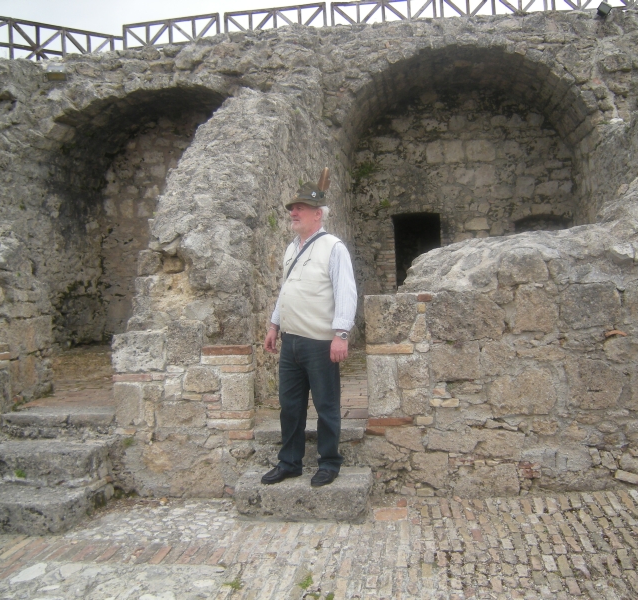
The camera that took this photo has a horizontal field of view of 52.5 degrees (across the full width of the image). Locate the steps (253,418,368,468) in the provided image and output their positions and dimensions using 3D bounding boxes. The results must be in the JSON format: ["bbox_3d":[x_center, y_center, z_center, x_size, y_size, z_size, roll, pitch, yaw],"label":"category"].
[{"bbox_3d":[-0.048,0.913,4.173,0.710,0.251,0.280,-2,4,0],"label":"steps"}]

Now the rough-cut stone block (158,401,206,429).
[{"bbox_3d":[-0.864,0.711,4.175,0.302,0.176,0.220,-2,4,0],"label":"rough-cut stone block"}]

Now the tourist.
[{"bbox_3d":[-0.055,0.164,3.769,0.400,1.810,0.560,-6,6,-40],"label":"tourist"}]

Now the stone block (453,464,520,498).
[{"bbox_3d":[1.030,1.094,4.061,0.386,0.195,0.260,-1,3,4],"label":"stone block"}]

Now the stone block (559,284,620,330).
[{"bbox_3d":[1.678,0.030,4.135,0.383,0.297,0.270,-2,4,0],"label":"stone block"}]

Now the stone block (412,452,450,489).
[{"bbox_3d":[0.689,1.039,4.060,0.226,0.211,0.200,-2,3,4],"label":"stone block"}]

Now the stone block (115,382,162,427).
[{"bbox_3d":[-1.134,0.651,4.177,0.289,0.279,0.220,0,3,0],"label":"stone block"}]

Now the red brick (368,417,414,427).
[{"bbox_3d":[0.450,0.766,4.147,0.289,0.054,0.150,0,3,0],"label":"red brick"}]

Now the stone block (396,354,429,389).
[{"bbox_3d":[0.579,0.435,4.108,0.211,0.211,0.200,-2,4,0],"label":"stone block"}]

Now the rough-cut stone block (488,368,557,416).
[{"bbox_3d":[1.254,0.560,4.090,0.417,0.282,0.260,-2,3,4],"label":"rough-cut stone block"}]

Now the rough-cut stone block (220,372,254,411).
[{"bbox_3d":[-0.499,0.564,4.124,0.196,0.231,0.240,-1,3,4],"label":"rough-cut stone block"}]

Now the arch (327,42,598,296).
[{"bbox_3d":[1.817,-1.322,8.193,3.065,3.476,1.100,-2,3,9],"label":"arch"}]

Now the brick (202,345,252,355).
[{"bbox_3d":[-0.563,0.307,4.073,0.313,0.050,0.160,-1,3,4],"label":"brick"}]

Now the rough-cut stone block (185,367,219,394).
[{"bbox_3d":[-0.731,0.497,4.174,0.221,0.159,0.190,-2,3,6],"label":"rough-cut stone block"}]

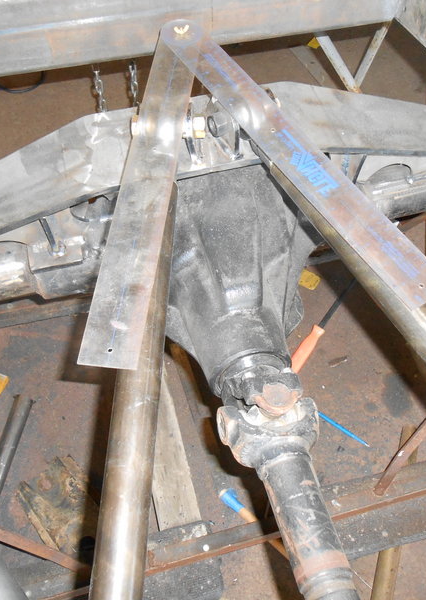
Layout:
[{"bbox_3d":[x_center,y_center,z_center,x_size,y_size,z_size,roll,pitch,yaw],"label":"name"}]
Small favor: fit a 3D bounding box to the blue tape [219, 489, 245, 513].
[{"bbox_3d":[0.039,0.392,1.177,0.042,0.028,0.028,36,61,24],"label":"blue tape"}]

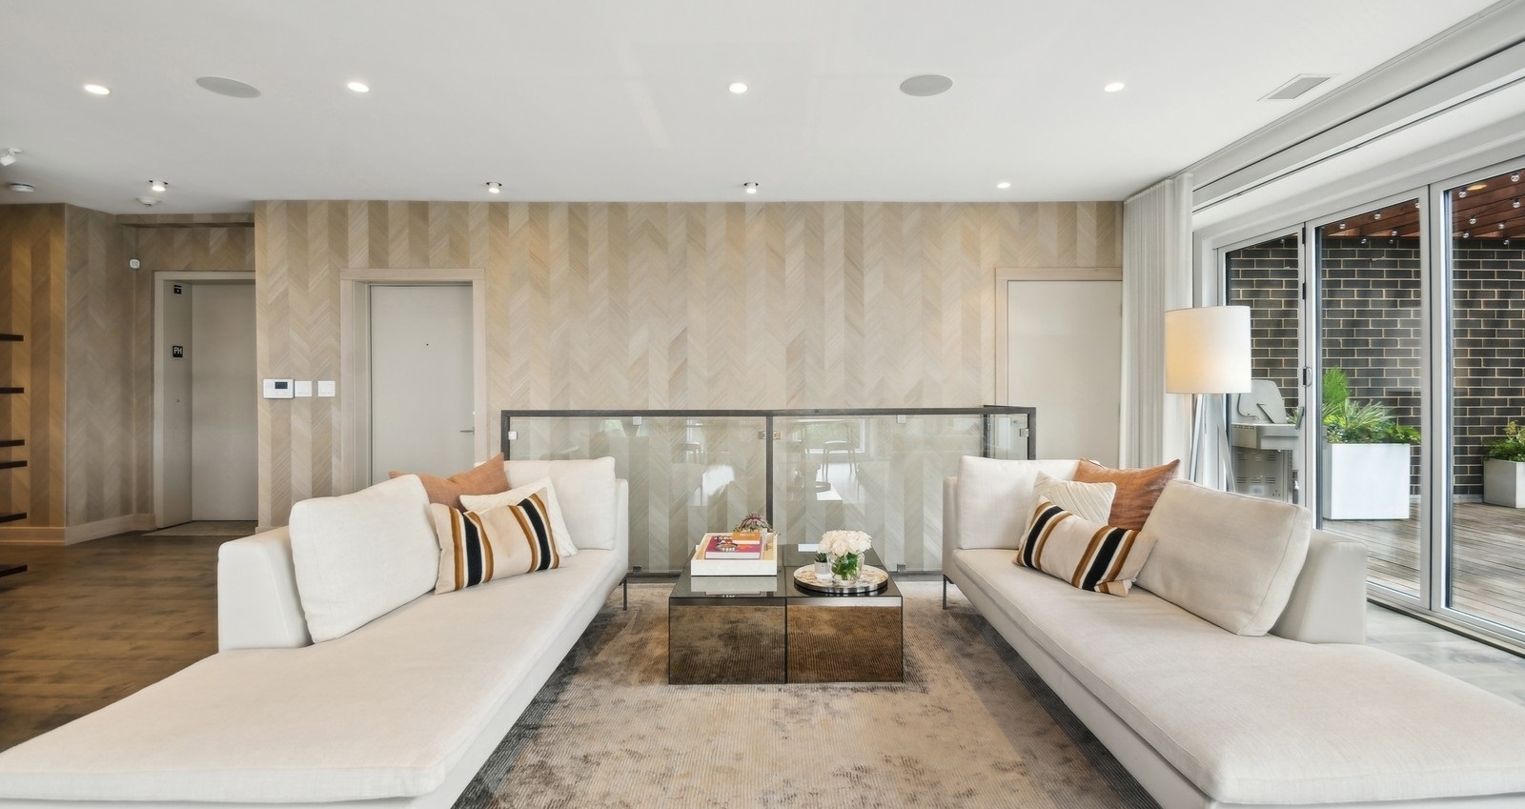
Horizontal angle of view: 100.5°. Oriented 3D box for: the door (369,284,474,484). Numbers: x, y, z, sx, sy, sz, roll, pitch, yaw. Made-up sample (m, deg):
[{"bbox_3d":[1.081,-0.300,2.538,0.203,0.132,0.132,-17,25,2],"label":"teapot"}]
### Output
[{"bbox_3d":[-2.759,0.058,5.287,0.925,2.086,0.050,0,1,0],"label":"door"}]

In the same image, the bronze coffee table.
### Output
[{"bbox_3d":[0.097,0.952,3.024,0.948,0.355,0.891,0,1,0],"label":"bronze coffee table"}]

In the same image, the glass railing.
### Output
[{"bbox_3d":[0.042,0.568,4.565,3.443,1.090,0.915,0,1,0],"label":"glass railing"}]

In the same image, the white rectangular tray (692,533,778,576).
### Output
[{"bbox_3d":[-0.120,0.734,3.140,0.388,0.072,0.520,0,2,1],"label":"white rectangular tray"}]

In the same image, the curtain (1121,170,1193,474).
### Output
[{"bbox_3d":[2.910,-0.241,4.710,0.210,2.671,0.562,0,1,0],"label":"curtain"}]

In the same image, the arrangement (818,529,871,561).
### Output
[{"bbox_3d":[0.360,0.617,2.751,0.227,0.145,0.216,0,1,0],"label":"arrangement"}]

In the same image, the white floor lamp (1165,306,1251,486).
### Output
[{"bbox_3d":[2.505,0.293,3.578,0.471,1.663,0.471,0,1,0],"label":"white floor lamp"}]

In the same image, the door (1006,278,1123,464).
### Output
[{"bbox_3d":[2.381,0.057,5.036,0.901,2.077,0.050,0,1,0],"label":"door"}]

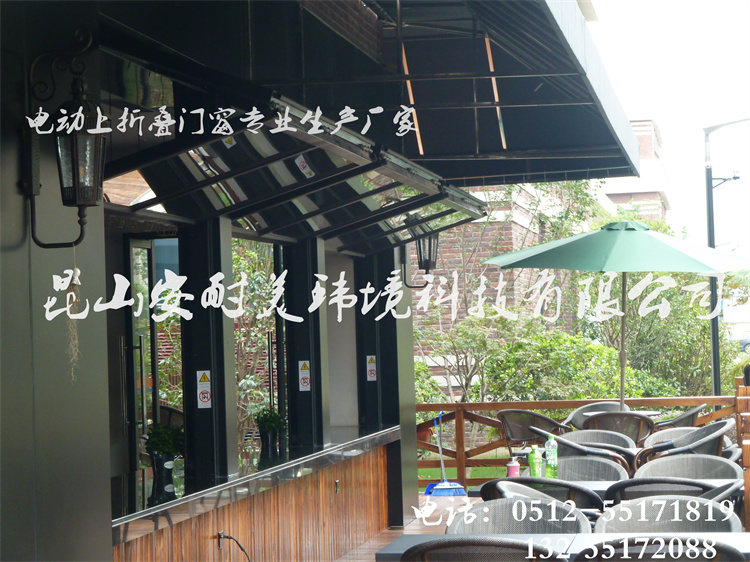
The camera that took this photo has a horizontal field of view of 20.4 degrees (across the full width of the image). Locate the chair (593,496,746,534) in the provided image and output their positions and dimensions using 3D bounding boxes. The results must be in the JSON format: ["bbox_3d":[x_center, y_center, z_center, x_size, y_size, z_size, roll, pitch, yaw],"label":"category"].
[{"bbox_3d":[1.114,1.246,7.891,0.575,0.820,0.620,-2,-2,6],"label":"chair"}]

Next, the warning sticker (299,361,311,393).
[{"bbox_3d":[-0.458,0.622,13.556,0.071,0.198,0.004,-2,-2,9],"label":"warning sticker"}]

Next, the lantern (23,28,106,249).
[{"bbox_3d":[-1.103,-0.504,7.372,0.317,0.779,0.200,-2,-2,9],"label":"lantern"}]

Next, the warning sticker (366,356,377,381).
[{"bbox_3d":[-0.024,0.686,16.257,0.071,0.198,0.004,-2,-2,9],"label":"warning sticker"}]

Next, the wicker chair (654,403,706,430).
[{"bbox_3d":[2.691,1.512,18.512,0.590,0.820,0.595,-2,-2,8],"label":"wicker chair"}]

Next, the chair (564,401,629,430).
[{"bbox_3d":[2.009,1.506,18.593,0.575,0.820,0.620,-2,-2,29],"label":"chair"}]

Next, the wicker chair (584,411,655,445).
[{"bbox_3d":[2.000,1.463,16.962,0.575,0.820,0.620,-2,-2,9],"label":"wicker chair"}]

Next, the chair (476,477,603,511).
[{"bbox_3d":[0.830,1.340,10.044,0.595,0.820,0.590,-2,-2,18],"label":"chair"}]

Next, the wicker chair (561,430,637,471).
[{"bbox_3d":[1.491,1.424,13.908,0.595,0.820,0.590,-2,-2,7],"label":"wicker chair"}]

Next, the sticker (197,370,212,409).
[{"bbox_3d":[-0.877,0.560,10.694,0.068,0.192,0.004,-2,-2,8],"label":"sticker"}]

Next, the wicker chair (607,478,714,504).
[{"bbox_3d":[1.344,1.282,9.479,0.575,0.820,0.620,-2,-2,14],"label":"wicker chair"}]

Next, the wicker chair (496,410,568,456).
[{"bbox_3d":[1.358,1.504,17.858,0.575,0.820,0.620,-3,-2,42],"label":"wicker chair"}]

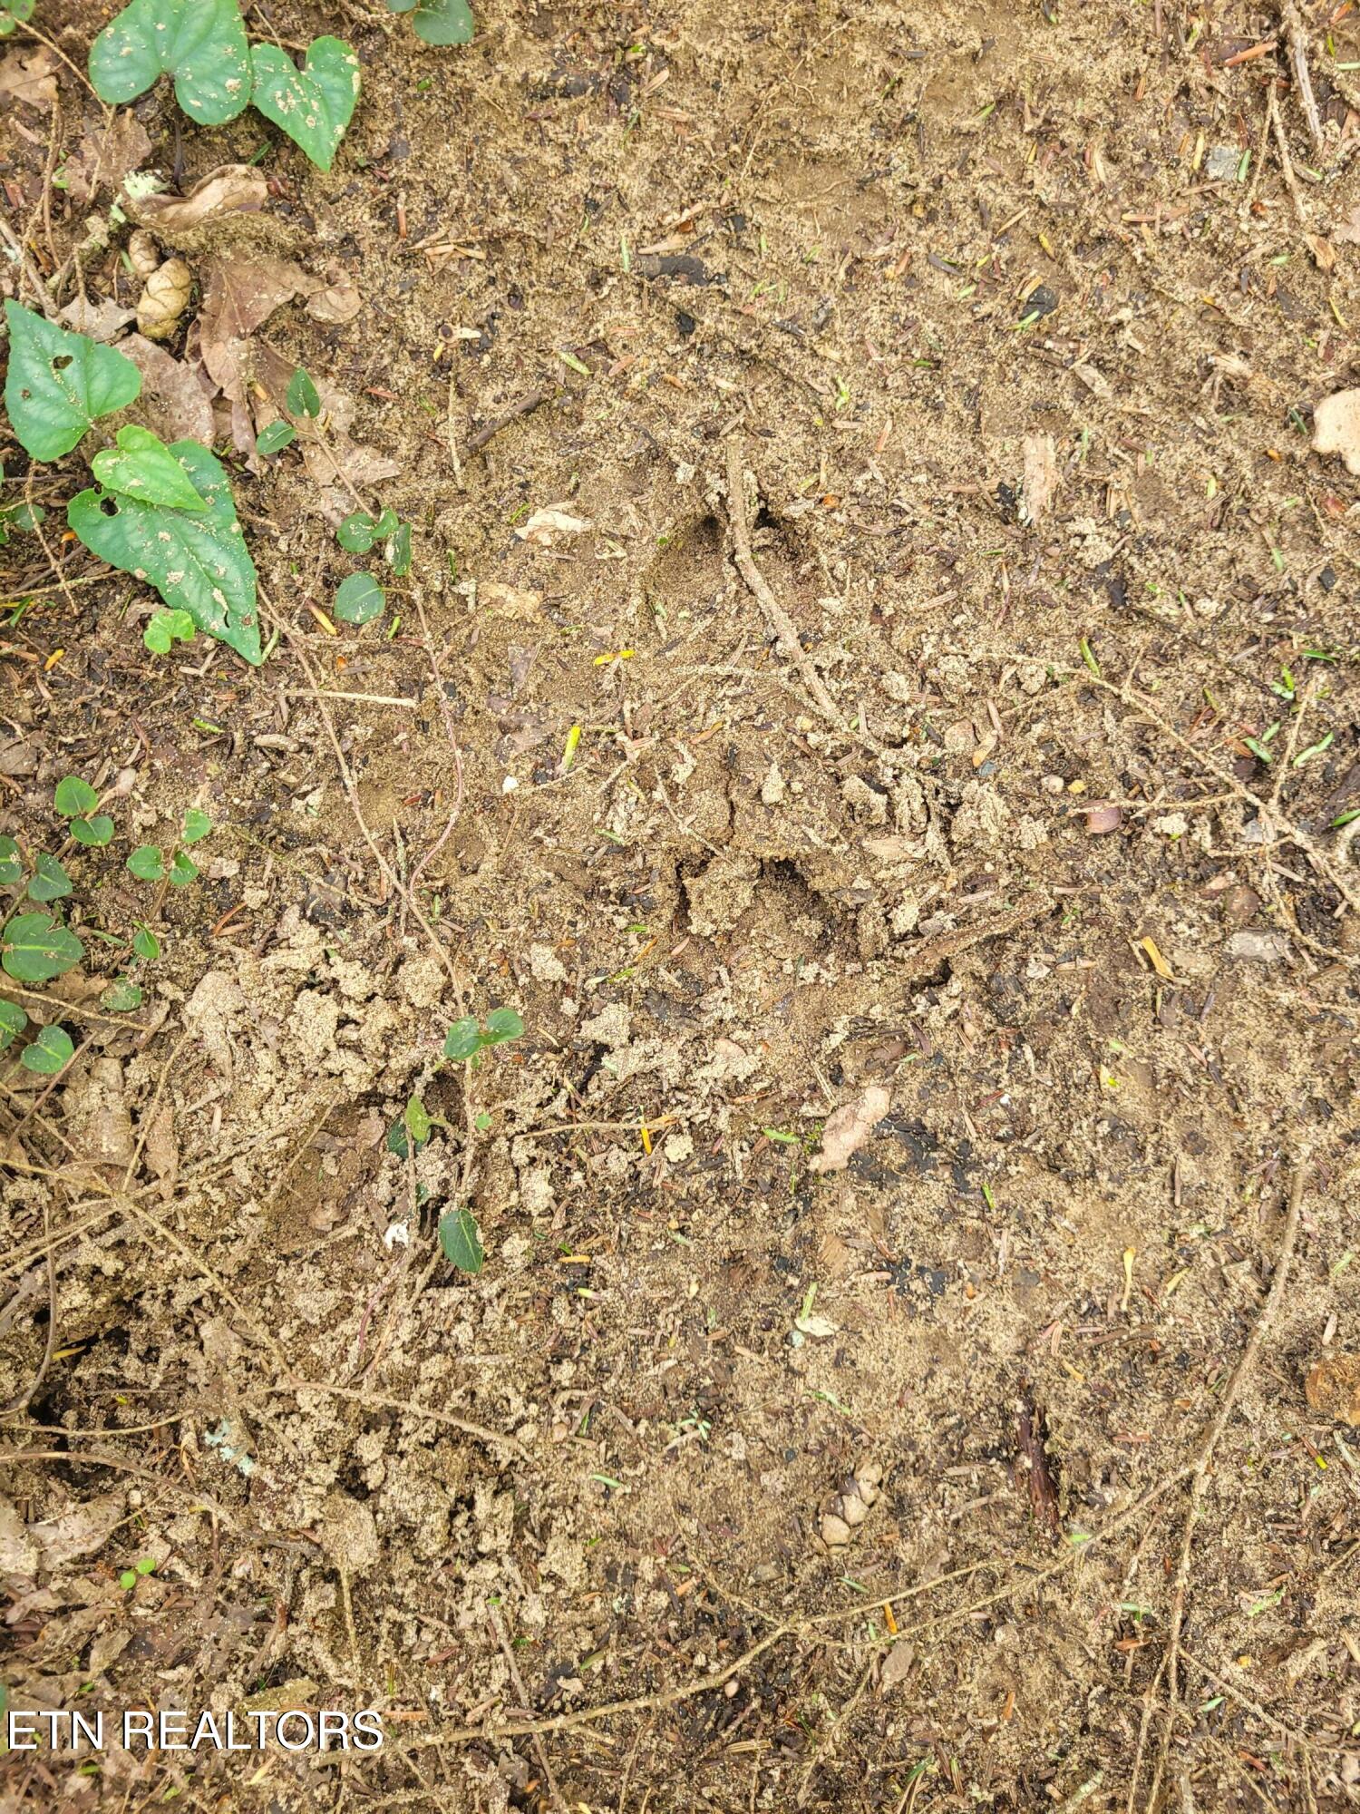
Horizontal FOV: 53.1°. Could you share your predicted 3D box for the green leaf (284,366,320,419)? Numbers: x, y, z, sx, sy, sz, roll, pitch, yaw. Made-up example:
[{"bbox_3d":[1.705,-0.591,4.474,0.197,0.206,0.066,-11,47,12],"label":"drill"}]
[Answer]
[{"bbox_3d":[-0.142,-0.193,0.511,0.012,0.005,0.023,-12,78,-2],"label":"green leaf"}]

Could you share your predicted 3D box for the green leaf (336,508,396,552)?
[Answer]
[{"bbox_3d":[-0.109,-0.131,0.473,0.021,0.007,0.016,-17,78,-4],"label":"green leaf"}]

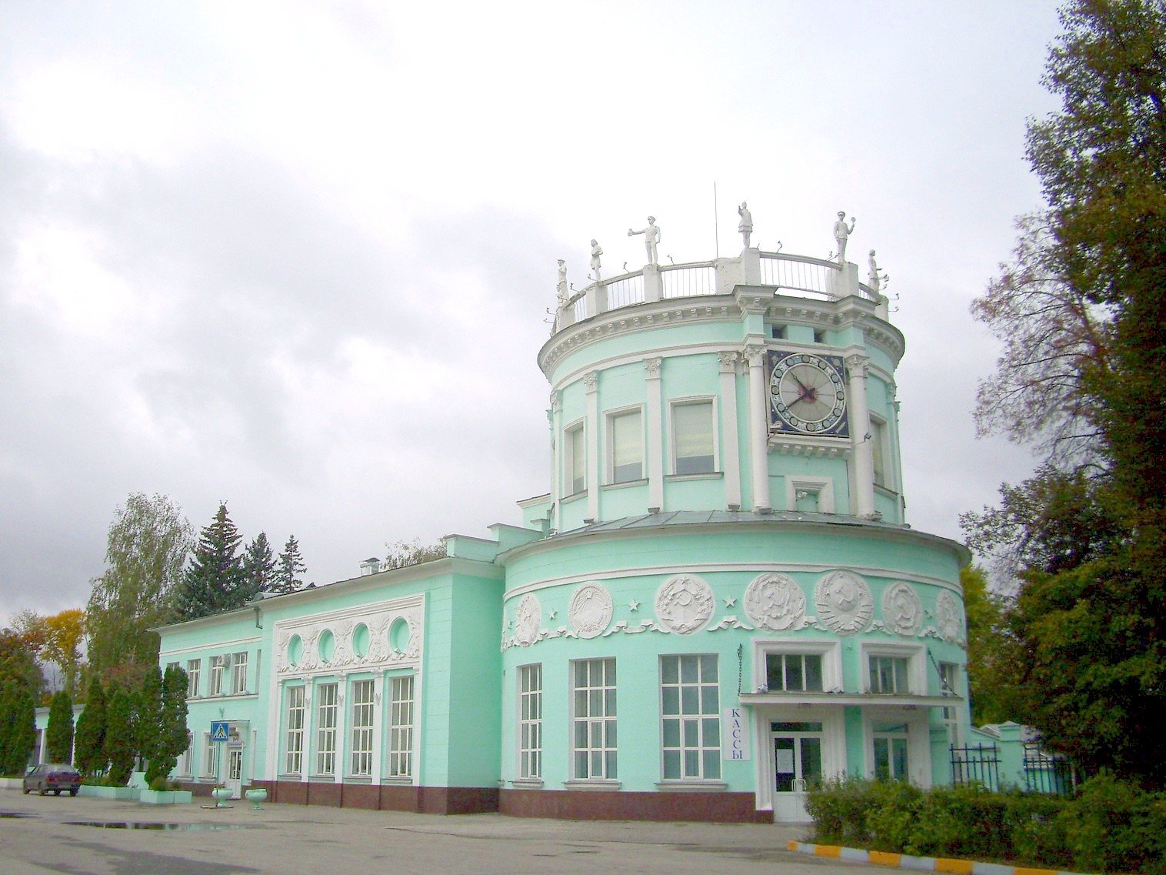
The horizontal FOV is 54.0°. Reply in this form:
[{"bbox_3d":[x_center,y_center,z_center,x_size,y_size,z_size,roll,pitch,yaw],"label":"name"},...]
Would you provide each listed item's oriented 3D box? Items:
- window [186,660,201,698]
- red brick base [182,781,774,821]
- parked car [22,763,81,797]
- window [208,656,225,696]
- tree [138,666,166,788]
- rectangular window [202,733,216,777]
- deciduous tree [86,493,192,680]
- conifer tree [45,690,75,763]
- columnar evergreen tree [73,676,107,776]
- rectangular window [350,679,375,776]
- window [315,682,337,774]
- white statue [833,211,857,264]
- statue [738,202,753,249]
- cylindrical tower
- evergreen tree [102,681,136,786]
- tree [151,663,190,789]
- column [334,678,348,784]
[{"bbox_3d":[-17.647,10.970,52.003,0.220,1.750,1.420,13,-20,-39],"label":"window"},{"bbox_3d":[-7.093,12.546,40.244,3.600,0.800,32.500,13,-20,-39],"label":"red brick base"},{"bbox_3d":[-24.672,15.847,53.109,1.680,1.410,4.280,12,-19,-37],"label":"parked car"},{"bbox_3d":[-16.238,10.616,50.996,0.220,1.778,1.436,13,-20,-39],"label":"window"},{"bbox_3d":[-16.853,11.460,45.452,1.350,4.671,1.350,0,-15,0],"label":"tree"},{"bbox_3d":[-16.047,13.672,49.327,0.220,1.820,1.350,13,-20,-39],"label":"rectangular window"},{"bbox_3d":[-25.383,11.209,64.572,6.600,16.364,6.600,13,-20,-39],"label":"deciduous tree"},{"bbox_3d":[-27.005,15.484,59.114,1.420,4.843,1.420,13,-20,-39],"label":"conifer tree"},{"bbox_3d":[-23.728,14.177,55.277,1.500,5.327,1.500,13,-20,-39],"label":"columnar evergreen tree"},{"bbox_3d":[-7.558,9.946,39.241,0.220,3.200,1.500,13,-20,-39],"label":"rectangular window"},{"bbox_3d":[-9.172,10.450,41.055,0.220,3.200,1.500,13,-20,-39],"label":"window"},{"bbox_3d":[8.611,-6.609,37.852,0.780,1.950,0.500,7,-17,-24],"label":"white statue"},{"bbox_3d":[5.301,-6.916,37.439,0.500,1.760,0.500,-3,-16,12],"label":"statue"},{"bbox_3d":[4.837,3.868,39.588,15.500,17.100,15.500,0,-15,0],"label":"cylindrical tower"},{"bbox_3d":[-19.677,12.720,49.214,1.750,4.312,1.750,0,-15,0],"label":"evergreen tree"},{"bbox_3d":[-16.695,11.664,46.220,1.500,4.966,1.500,13,-20,-39],"label":"tree"},{"bbox_3d":[-8.674,10.524,41.253,0.220,3.748,0.600,13,-20,-39],"label":"column"}]

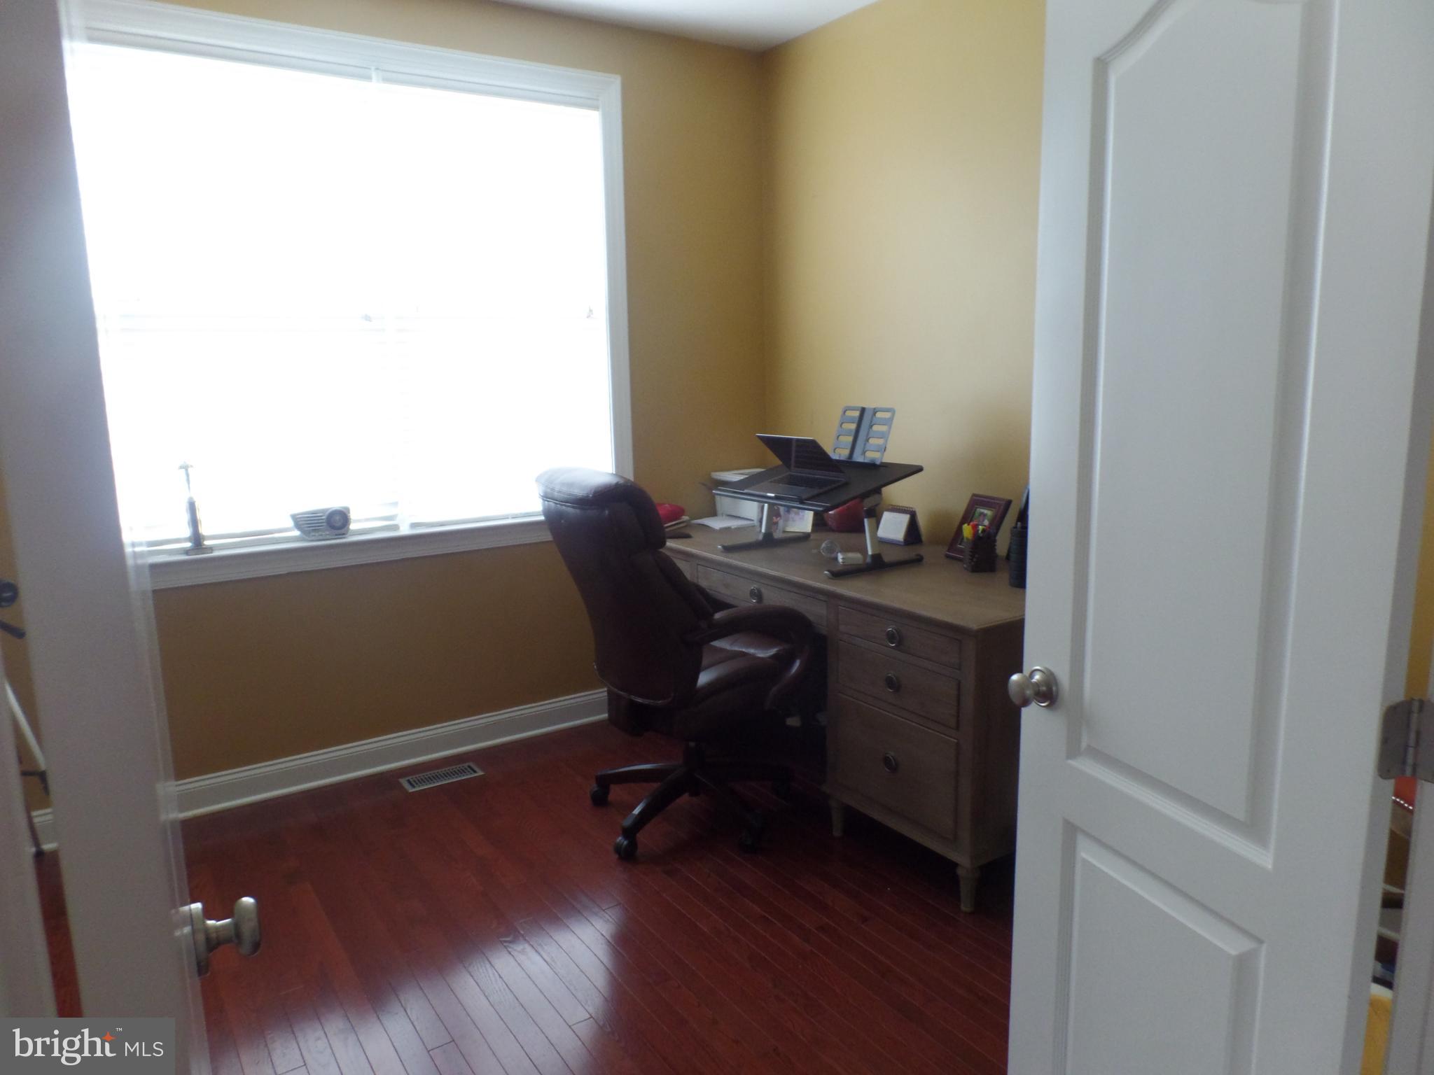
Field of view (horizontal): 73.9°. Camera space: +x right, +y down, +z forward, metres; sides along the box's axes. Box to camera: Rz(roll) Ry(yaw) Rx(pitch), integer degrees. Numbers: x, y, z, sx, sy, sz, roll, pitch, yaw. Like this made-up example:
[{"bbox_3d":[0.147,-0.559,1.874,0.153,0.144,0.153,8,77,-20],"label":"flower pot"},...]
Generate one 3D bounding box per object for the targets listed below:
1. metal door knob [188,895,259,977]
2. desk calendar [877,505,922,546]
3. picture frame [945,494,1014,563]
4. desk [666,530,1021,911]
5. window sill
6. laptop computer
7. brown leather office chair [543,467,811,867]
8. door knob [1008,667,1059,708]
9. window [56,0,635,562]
[{"bbox_3d":[-0.477,0.385,0.930,0.059,0.066,0.066,-8,12,-31],"label":"metal door knob"},{"bbox_3d":[0.686,-0.046,3.552,0.095,0.132,0.125,-9,13,-36],"label":"desk calendar"},{"bbox_3d":[0.886,-0.024,3.211,0.020,0.247,0.173,30,-9,-33],"label":"picture frame"},{"bbox_3d":[0.444,0.451,3.422,0.730,0.790,1.880,-8,12,-32],"label":"desk"},{"bbox_3d":[-1.108,0.017,3.514,1.810,0.095,0.110,-8,12,-32],"label":"window sill"},{"bbox_3d":[0.253,-0.252,3.254,0.213,0.192,0.306,-24,21,-31],"label":"laptop computer"},{"bbox_3d":[-0.135,0.340,3.032,0.790,1.170,0.680,-8,12,-35],"label":"brown leather office chair"},{"bbox_3d":[0.502,0.244,1.528,0.062,0.066,0.066,-5,11,-23],"label":"door knob"},{"bbox_3d":[-1.135,-0.814,3.365,1.835,1.765,0.110,-8,12,-32],"label":"window"}]

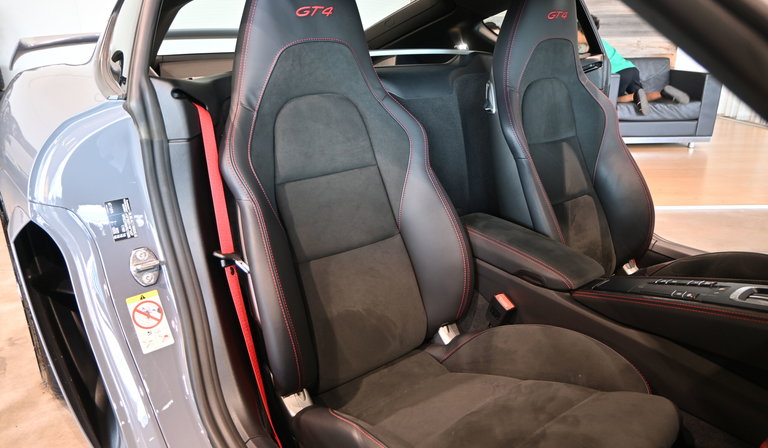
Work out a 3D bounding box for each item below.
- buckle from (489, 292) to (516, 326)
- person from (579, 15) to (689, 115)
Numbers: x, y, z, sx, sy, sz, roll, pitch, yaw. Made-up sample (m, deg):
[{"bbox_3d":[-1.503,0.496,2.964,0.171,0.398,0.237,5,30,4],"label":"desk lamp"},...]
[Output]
[{"bbox_3d":[0.267,0.207,1.185,0.028,0.080,0.042,-13,47,-30],"label":"buckle"},{"bbox_3d":[2.292,-1.500,4.800,0.920,0.850,0.480,7,21,23],"label":"person"}]

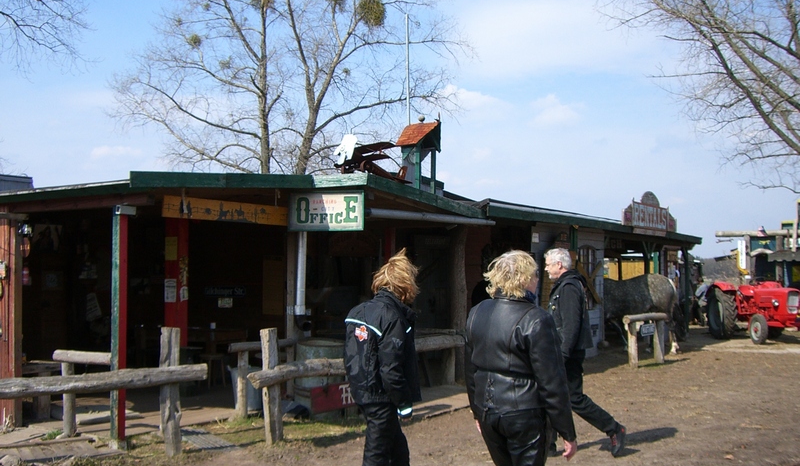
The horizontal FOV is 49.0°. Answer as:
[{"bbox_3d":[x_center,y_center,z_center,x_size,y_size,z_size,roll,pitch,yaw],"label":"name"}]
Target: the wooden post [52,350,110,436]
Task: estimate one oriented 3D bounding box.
[{"bbox_3d":[-2.954,1.498,8.170,0.700,0.800,0.140,-1,-3,27],"label":"wooden post"}]

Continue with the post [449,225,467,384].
[{"bbox_3d":[0.766,0.953,11.700,0.210,2.120,0.210,-1,-3,32],"label":"post"}]

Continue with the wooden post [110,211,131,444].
[{"bbox_3d":[-2.505,0.838,7.870,0.100,2.150,0.100,-2,-3,33],"label":"wooden post"}]

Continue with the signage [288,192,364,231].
[{"bbox_3d":[-0.745,-0.215,8.900,0.910,0.400,0.050,-1,-3,29],"label":"signage"}]

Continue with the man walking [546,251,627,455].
[{"bbox_3d":[1.565,1.014,7.450,0.680,1.760,0.520,0,-2,-5],"label":"man walking"}]

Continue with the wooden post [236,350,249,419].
[{"bbox_3d":[-1.677,1.613,9.350,0.110,0.760,0.110,0,-2,0],"label":"wooden post"}]

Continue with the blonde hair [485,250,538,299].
[{"bbox_3d":[0.578,0.215,4.550,0.250,0.260,0.240,-1,-3,30],"label":"blonde hair"}]

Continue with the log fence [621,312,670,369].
[{"bbox_3d":[4.053,1.758,14.500,1.300,0.850,0.170,2,-3,-44],"label":"log fence"}]

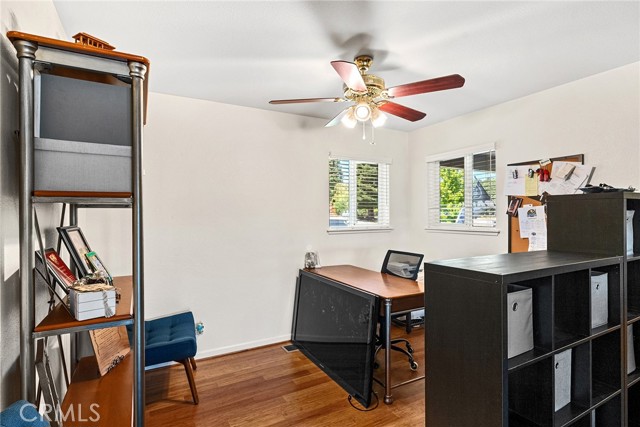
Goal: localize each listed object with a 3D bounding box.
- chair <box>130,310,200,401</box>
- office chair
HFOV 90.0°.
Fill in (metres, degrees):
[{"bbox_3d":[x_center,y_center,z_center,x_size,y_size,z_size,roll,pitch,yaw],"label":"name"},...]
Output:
[{"bbox_3d":[-1.324,0.962,2.421,0.700,0.820,0.640,0,0,-23],"label":"chair"},{"bbox_3d":[0.660,0.882,3.087,0.680,0.960,0.620,0,0,-37],"label":"office chair"}]

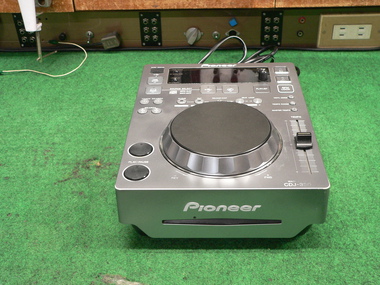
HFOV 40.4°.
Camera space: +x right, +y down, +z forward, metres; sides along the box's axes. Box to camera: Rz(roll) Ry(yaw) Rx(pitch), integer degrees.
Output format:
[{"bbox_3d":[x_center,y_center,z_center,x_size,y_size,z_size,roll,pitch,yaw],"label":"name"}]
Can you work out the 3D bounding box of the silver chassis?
[{"bbox_3d":[0.039,-0.008,0.660,0.218,0.100,0.285,0,36,3],"label":"silver chassis"}]

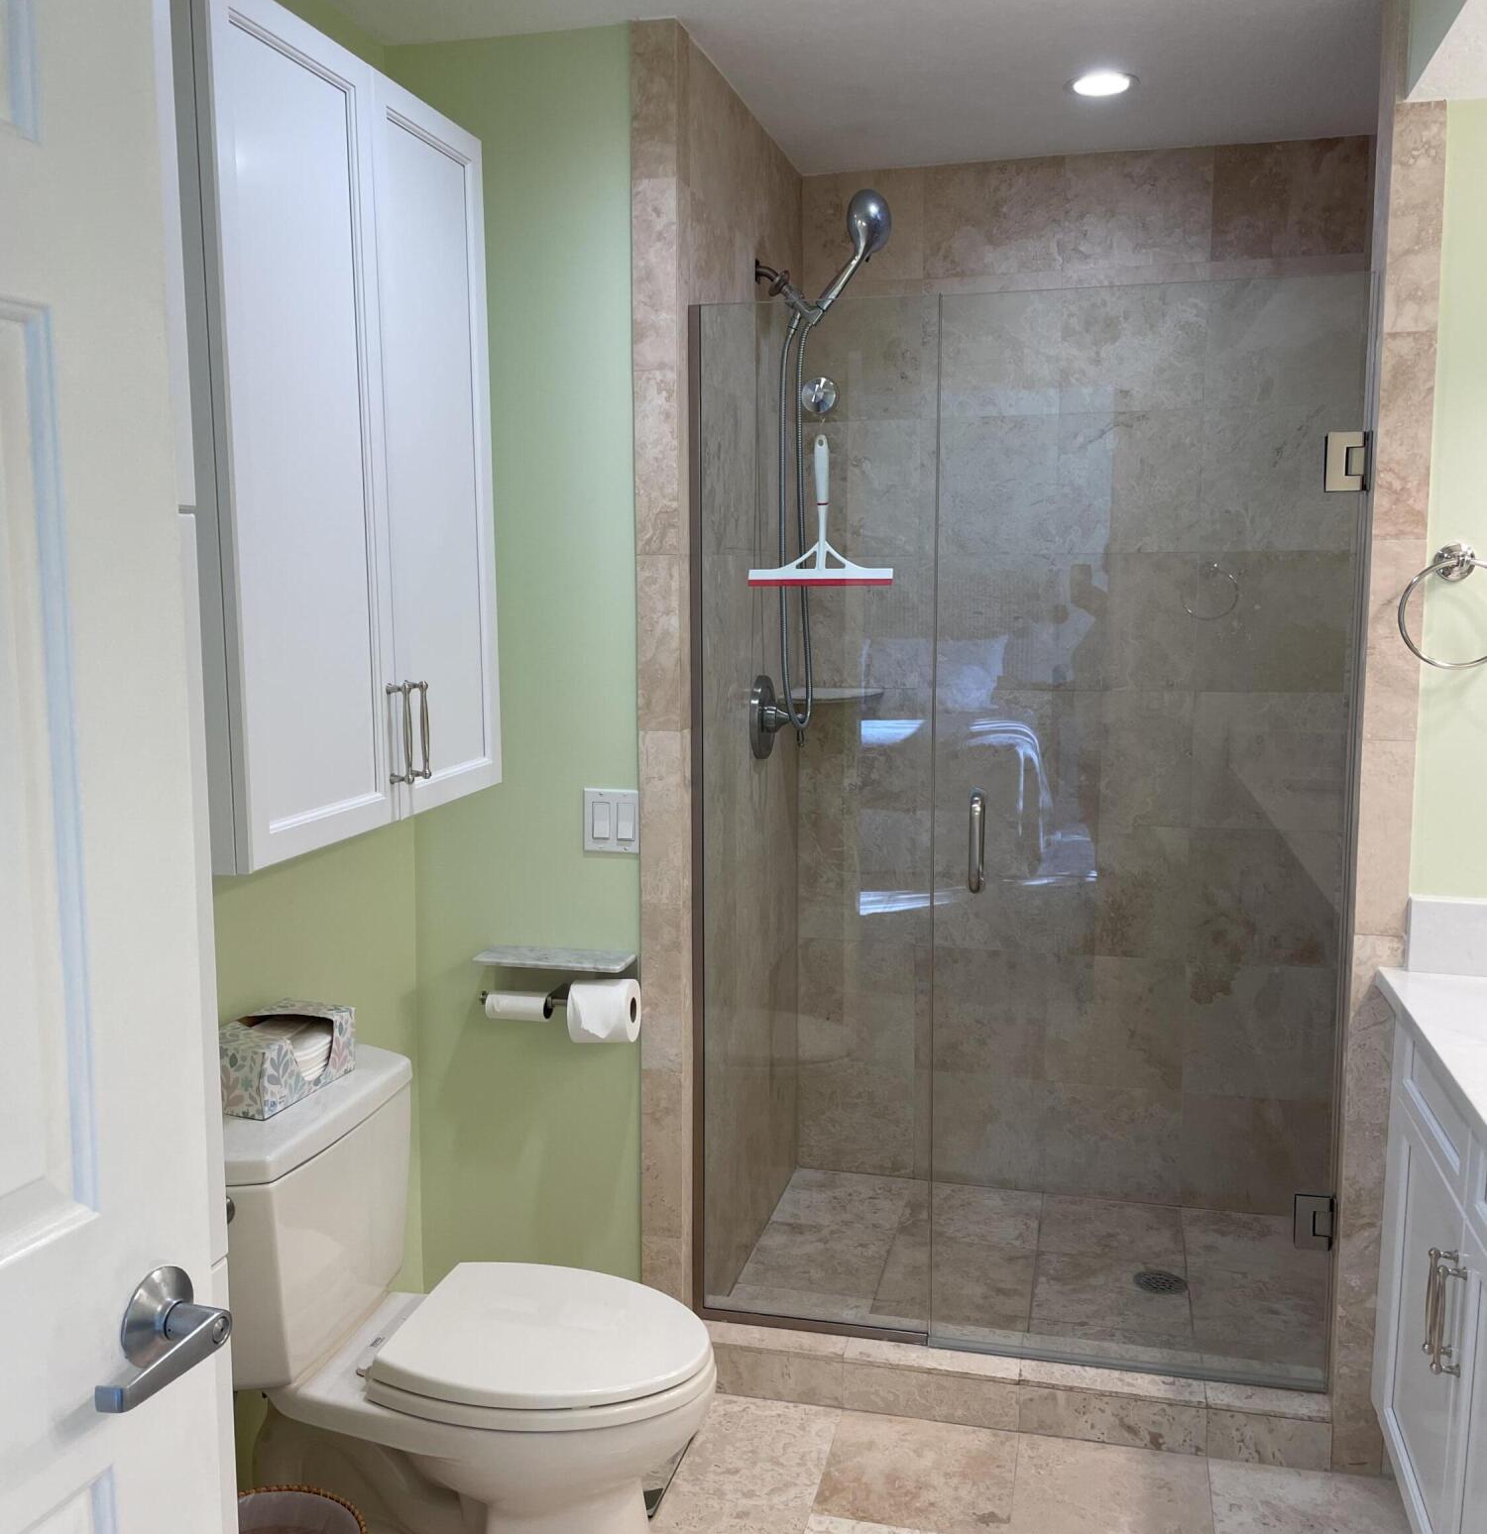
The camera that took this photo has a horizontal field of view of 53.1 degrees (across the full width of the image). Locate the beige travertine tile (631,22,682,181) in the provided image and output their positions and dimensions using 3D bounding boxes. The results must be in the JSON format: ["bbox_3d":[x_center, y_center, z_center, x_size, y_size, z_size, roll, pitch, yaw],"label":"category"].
[{"bbox_3d":[-0.142,-1.099,2.458,0.085,0.252,0.015,1,7,14],"label":"beige travertine tile"}]

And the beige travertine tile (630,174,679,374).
[{"bbox_3d":[-0.147,-0.832,2.525,0.080,0.310,0.012,1,7,14],"label":"beige travertine tile"}]

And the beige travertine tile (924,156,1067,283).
[{"bbox_3d":[0.557,-1.213,3.304,0.307,0.239,0.015,1,7,14],"label":"beige travertine tile"}]

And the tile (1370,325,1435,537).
[{"bbox_3d":[1.009,-0.503,2.274,0.078,0.310,0.012,1,7,14],"label":"tile"}]

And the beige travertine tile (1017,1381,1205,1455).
[{"bbox_3d":[0.627,1.107,2.531,0.308,0.094,0.015,1,7,14],"label":"beige travertine tile"}]

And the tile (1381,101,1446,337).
[{"bbox_3d":[0.979,-0.796,2.174,0.072,0.331,0.015,1,7,14],"label":"tile"}]

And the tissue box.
[{"bbox_3d":[-0.668,0.417,2.137,0.116,0.096,0.220,2,8,18],"label":"tissue box"}]

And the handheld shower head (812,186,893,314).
[{"bbox_3d":[0.219,-1.038,3.004,0.101,0.258,0.106,19,12,-37],"label":"handheld shower head"}]

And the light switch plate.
[{"bbox_3d":[-0.237,0.097,2.652,0.108,0.113,0.012,1,7,14],"label":"light switch plate"}]

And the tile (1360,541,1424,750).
[{"bbox_3d":[0.979,-0.196,2.251,0.073,0.308,0.015,1,7,14],"label":"tile"}]

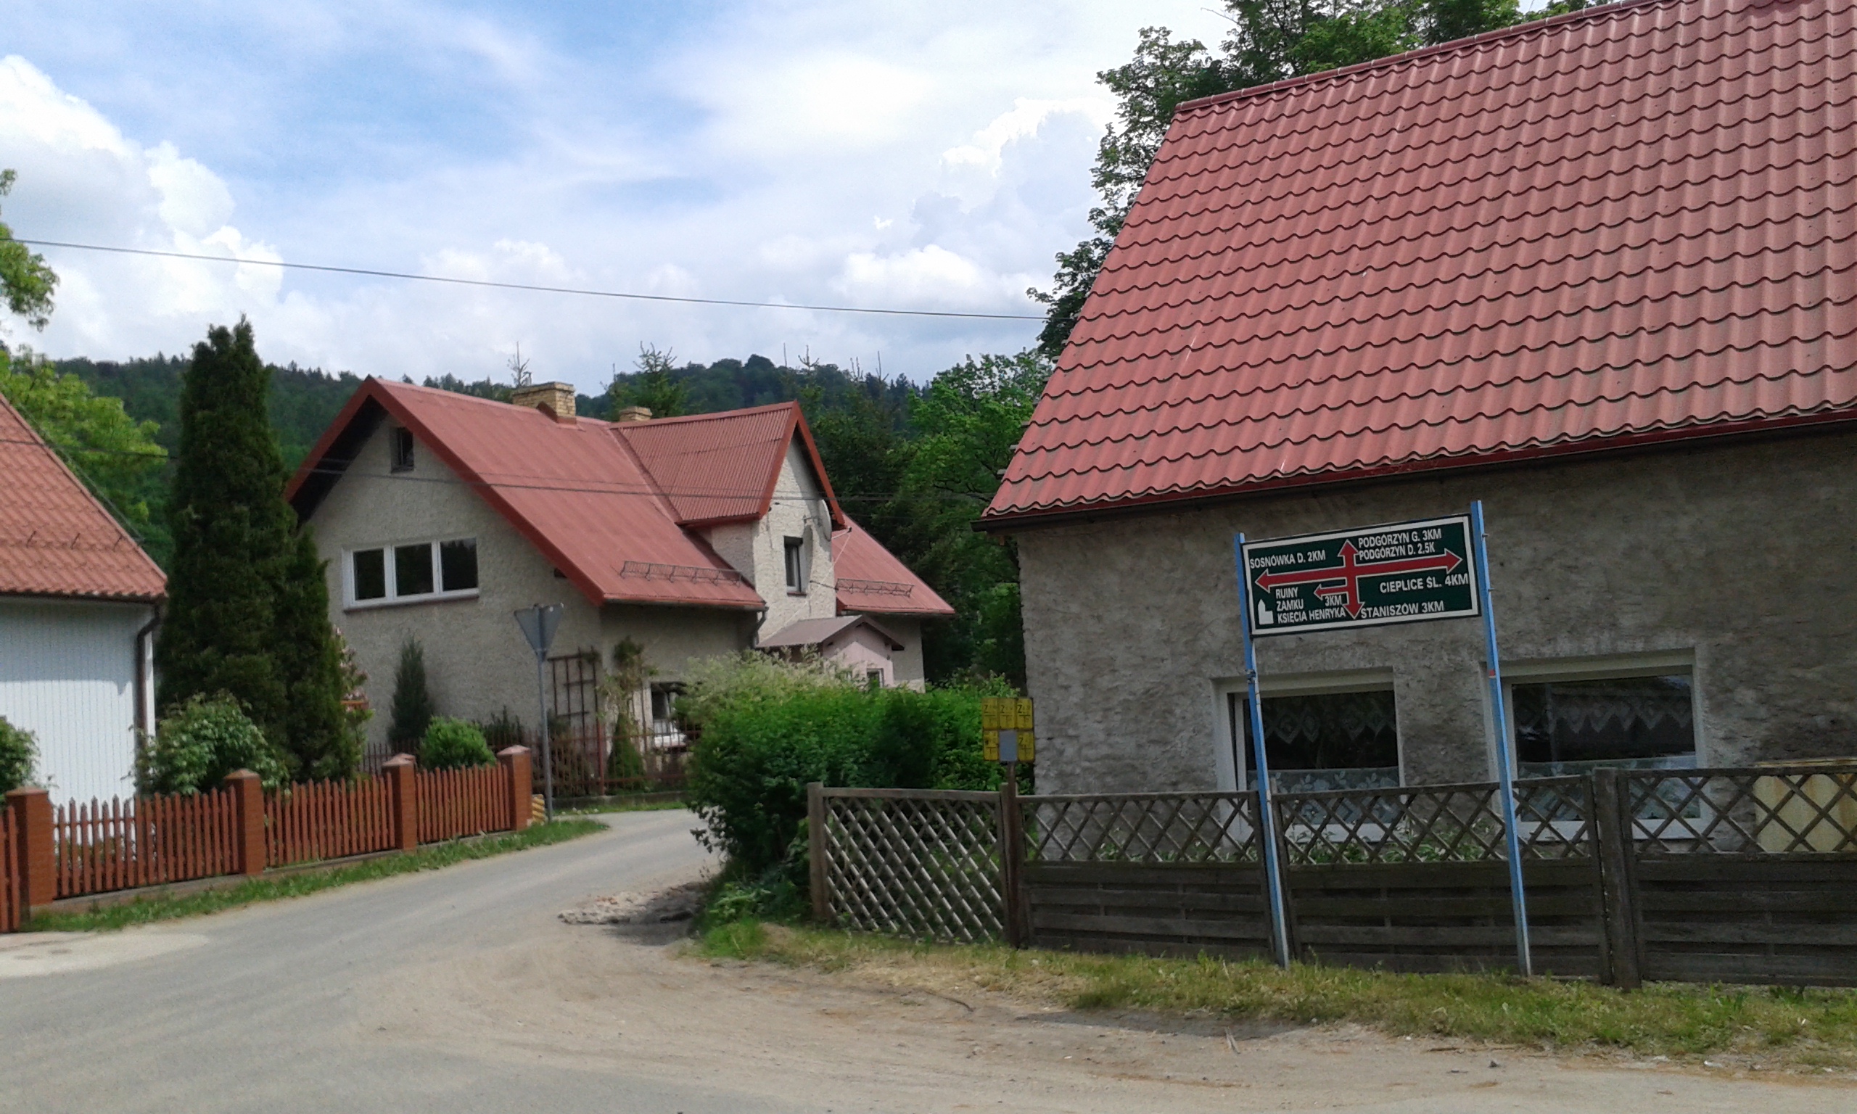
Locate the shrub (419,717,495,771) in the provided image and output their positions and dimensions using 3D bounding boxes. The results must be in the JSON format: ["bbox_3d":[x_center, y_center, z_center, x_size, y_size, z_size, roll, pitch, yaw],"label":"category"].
[{"bbox_3d":[-6.828,3.123,22.400,1.000,1.610,1.100,-3,-5,-17],"label":"shrub"}]

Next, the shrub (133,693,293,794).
[{"bbox_3d":[-8.701,2.720,18.900,1.660,2.100,1.700,-2,-5,-25],"label":"shrub"}]

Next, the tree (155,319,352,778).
[{"bbox_3d":[-9.178,0.362,21.000,2.320,7.200,2.300,-2,-5,-24],"label":"tree"}]

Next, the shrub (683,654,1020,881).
[{"bbox_3d":[-0.707,1.878,13.700,2.880,2.050,2.300,-4,-5,-3],"label":"shrub"}]

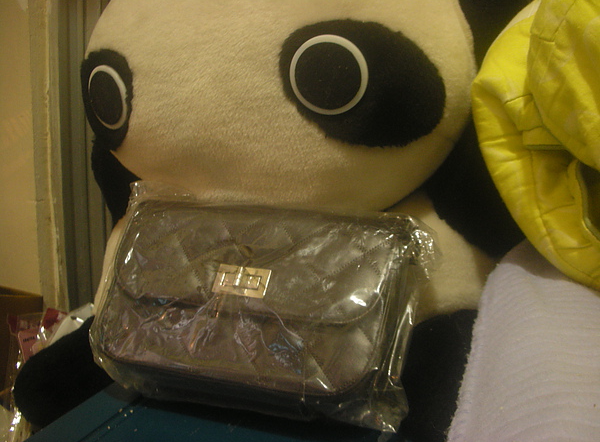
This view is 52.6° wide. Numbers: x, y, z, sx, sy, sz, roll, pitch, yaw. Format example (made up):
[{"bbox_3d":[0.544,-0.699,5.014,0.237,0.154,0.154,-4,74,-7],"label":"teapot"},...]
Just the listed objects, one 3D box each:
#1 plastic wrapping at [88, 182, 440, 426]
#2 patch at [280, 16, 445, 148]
[{"bbox_3d":[-0.031,0.061,0.460,0.220,0.138,0.068,2,-24,21],"label":"plastic wrapping"},{"bbox_3d":[0.059,-0.112,0.505,0.150,0.100,0.040,1,14,-29],"label":"patch"}]

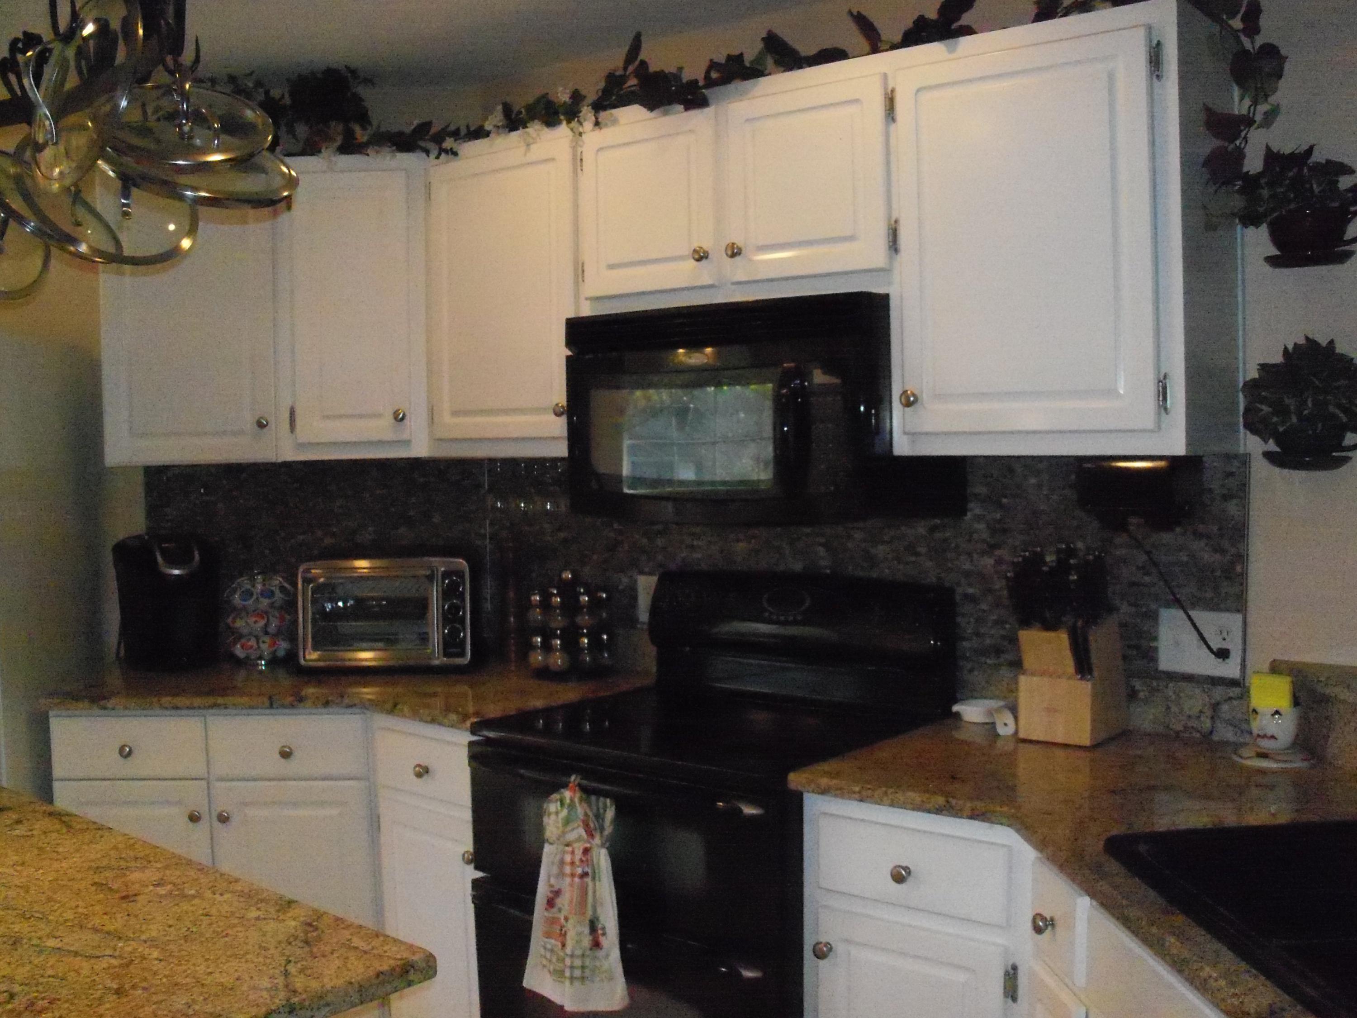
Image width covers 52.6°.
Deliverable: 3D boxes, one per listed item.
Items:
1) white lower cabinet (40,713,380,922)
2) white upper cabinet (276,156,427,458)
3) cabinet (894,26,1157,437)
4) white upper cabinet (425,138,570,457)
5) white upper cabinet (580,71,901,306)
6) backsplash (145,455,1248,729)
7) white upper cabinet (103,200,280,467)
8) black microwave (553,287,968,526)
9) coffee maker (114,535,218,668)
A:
[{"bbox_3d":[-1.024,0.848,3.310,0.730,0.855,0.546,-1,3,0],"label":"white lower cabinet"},{"bbox_3d":[-0.759,-0.476,3.345,0.356,0.716,0.340,-1,3,0],"label":"white upper cabinet"},{"bbox_3d":[0.671,-0.450,2.393,0.510,0.701,0.335,1,4,38],"label":"cabinet"},{"bbox_3d":[-0.306,-0.477,3.159,0.467,0.716,0.335,1,4,38],"label":"white upper cabinet"},{"bbox_3d":[0.174,-0.603,2.776,0.760,0.419,0.335,1,4,38],"label":"white upper cabinet"},{"bbox_3d":[-0.107,0.132,3.147,2.665,0.508,0.417,0,3,26],"label":"backsplash"},{"bbox_3d":[-1.139,-0.466,3.347,0.424,0.716,0.340,-1,3,0],"label":"white upper cabinet"},{"bbox_3d":[0.169,-0.188,2.772,0.750,0.415,0.390,1,4,38],"label":"black microwave"},{"bbox_3d":[-1.254,0.230,3.360,0.235,0.315,0.275,-2,3,-12],"label":"coffee maker"}]

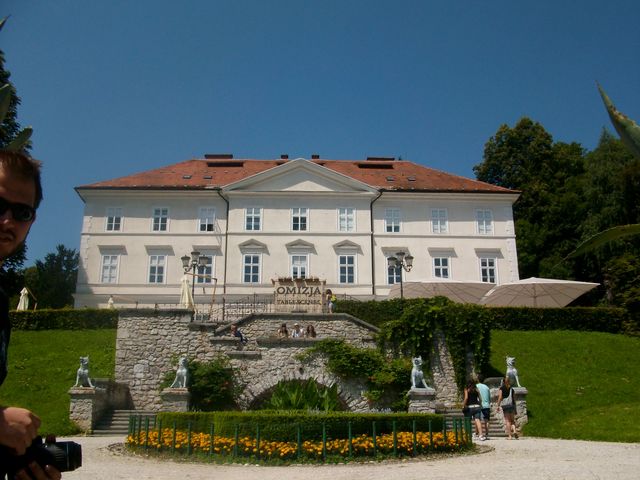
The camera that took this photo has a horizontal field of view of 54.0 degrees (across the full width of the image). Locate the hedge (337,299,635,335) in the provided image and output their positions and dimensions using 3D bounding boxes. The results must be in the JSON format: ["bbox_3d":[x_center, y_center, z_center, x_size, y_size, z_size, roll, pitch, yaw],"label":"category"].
[{"bbox_3d":[8.441,3.994,32.336,15.196,1.450,1.500,0,-15,0],"label":"hedge"}]

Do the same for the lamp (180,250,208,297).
[{"bbox_3d":[-6.361,2.382,31.952,1.400,3.700,0.700,0,-15,0],"label":"lamp"}]

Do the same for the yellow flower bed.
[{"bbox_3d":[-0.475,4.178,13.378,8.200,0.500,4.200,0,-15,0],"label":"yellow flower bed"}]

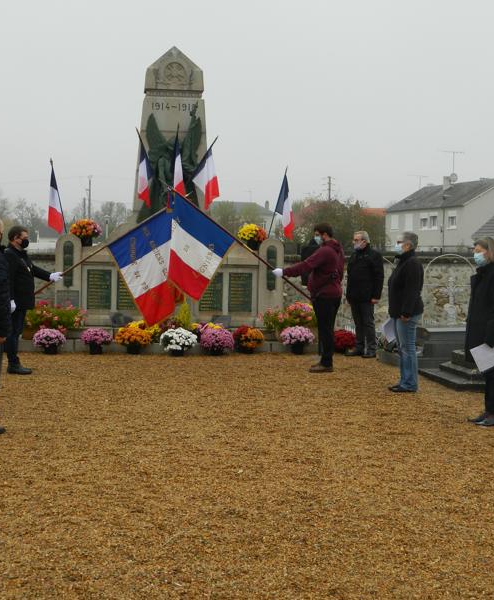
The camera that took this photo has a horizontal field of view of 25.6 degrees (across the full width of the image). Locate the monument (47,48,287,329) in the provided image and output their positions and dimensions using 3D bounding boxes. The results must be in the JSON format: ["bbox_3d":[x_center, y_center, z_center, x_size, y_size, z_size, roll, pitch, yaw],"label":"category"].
[{"bbox_3d":[-1.192,-1.771,16.600,3.400,4.270,1.400,0,3,-5],"label":"monument"}]

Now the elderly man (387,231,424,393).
[{"bbox_3d":[1.649,0.117,11.300,0.330,1.670,0.470,1,3,-11],"label":"elderly man"}]

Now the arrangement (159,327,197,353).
[{"bbox_3d":[-0.951,0.573,15.080,0.510,0.380,0.500,0,3,-5],"label":"arrangement"}]

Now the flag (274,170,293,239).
[{"bbox_3d":[0.552,-1.392,16.000,0.290,1.002,0.220,1,3,-6],"label":"flag"}]

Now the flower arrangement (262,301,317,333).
[{"bbox_3d":[0.610,0.255,15.400,0.860,0.500,0.500,1,3,3],"label":"flower arrangement"}]

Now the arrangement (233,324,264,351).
[{"bbox_3d":[0.025,0.572,15.250,0.430,0.380,0.420,0,3,-5],"label":"arrangement"}]

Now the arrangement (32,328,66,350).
[{"bbox_3d":[-2.736,0.566,14.970,0.460,0.360,0.450,0,3,-5],"label":"arrangement"}]

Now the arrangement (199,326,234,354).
[{"bbox_3d":[-0.420,0.578,15.120,0.480,0.380,0.470,0,3,-5],"label":"arrangement"}]

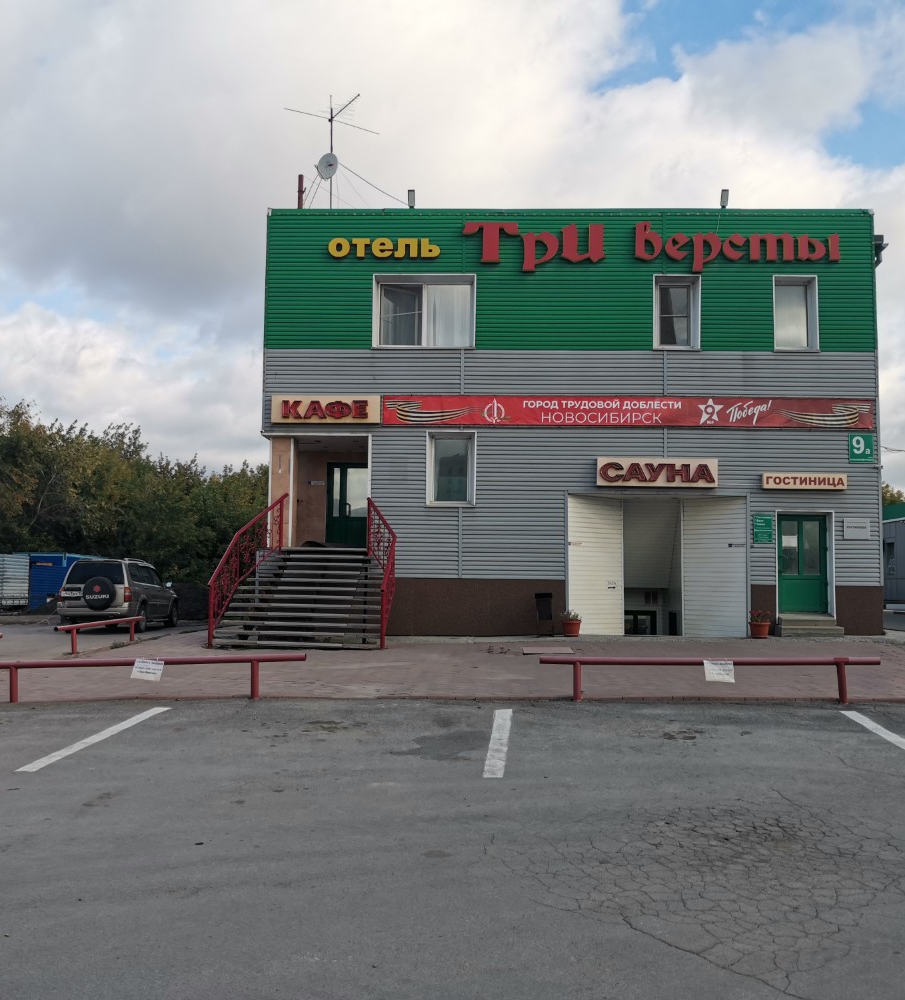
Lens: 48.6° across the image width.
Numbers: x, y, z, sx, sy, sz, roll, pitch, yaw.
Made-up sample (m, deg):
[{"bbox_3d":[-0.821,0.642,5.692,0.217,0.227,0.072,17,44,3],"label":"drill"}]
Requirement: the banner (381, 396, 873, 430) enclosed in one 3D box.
[{"bbox_3d":[3.576,-1.807,20.659,10.054,0.662,0.050,1,-5,2],"label":"banner"}]

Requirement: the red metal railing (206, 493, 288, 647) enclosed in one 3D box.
[{"bbox_3d":[-4.077,1.287,20.157,0.828,3.169,3.311,1,-5,2],"label":"red metal railing"}]

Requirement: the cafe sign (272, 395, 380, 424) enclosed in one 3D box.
[{"bbox_3d":[-2.746,-1.961,21.961,2.402,0.586,0.202,1,-5,2],"label":"cafe sign"}]

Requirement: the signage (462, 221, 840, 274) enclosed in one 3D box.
[{"bbox_3d":[4.128,-5.251,20.885,7.821,1.123,0.140,1,-5,2],"label":"signage"}]

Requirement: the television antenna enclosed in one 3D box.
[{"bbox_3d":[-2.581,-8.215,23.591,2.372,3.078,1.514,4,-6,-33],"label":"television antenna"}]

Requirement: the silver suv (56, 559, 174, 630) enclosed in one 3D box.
[{"bbox_3d":[-8.396,2.436,25.646,1.770,1.740,4.400,1,-5,1],"label":"silver suv"}]

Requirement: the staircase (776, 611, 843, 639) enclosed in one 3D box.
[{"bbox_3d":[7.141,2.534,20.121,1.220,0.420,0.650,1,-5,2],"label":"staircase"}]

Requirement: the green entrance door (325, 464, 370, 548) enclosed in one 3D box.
[{"bbox_3d":[-2.417,0.106,24.099,1.312,1.995,0.101,1,-5,2],"label":"green entrance door"}]

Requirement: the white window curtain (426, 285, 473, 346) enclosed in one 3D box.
[{"bbox_3d":[-0.077,-3.968,21.615,0.988,1.396,0.100,1,-5,2],"label":"white window curtain"}]

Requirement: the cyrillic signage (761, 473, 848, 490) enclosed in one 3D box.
[{"bbox_3d":[7.138,-0.364,20.372,1.733,0.340,0.140,1,-5,2],"label":"cyrillic signage"}]

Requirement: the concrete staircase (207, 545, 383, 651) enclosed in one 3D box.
[{"bbox_3d":[-2.782,1.897,20.100,3.149,1.958,3.230,1,-5,2],"label":"concrete staircase"}]

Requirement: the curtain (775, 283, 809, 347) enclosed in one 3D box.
[{"bbox_3d":[7.218,-3.934,21.368,0.746,1.494,0.100,1,-5,2],"label":"curtain"}]

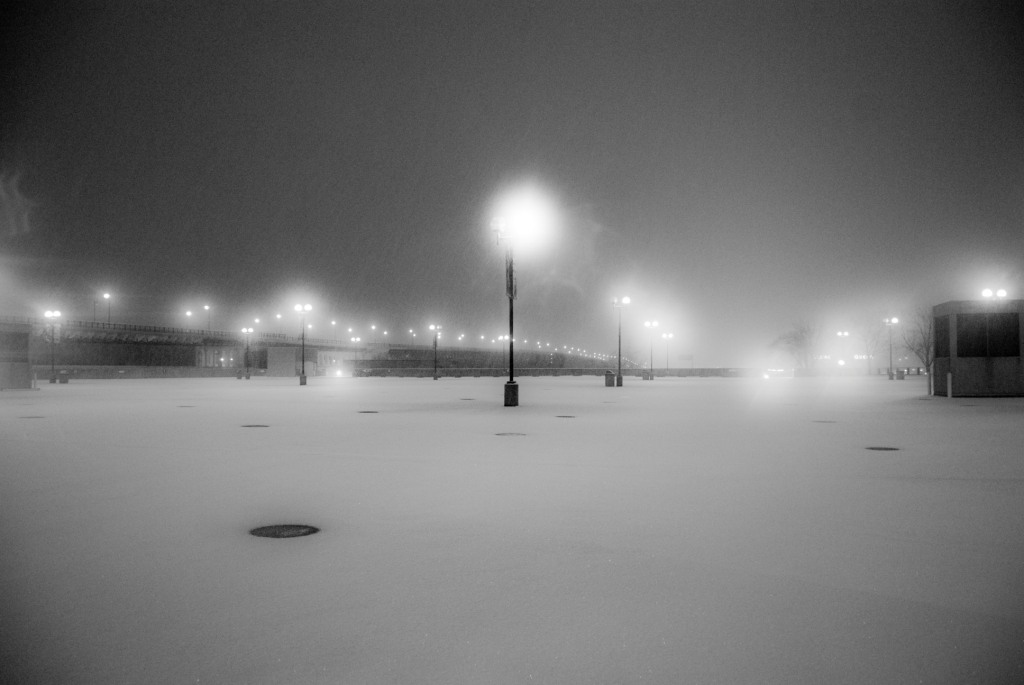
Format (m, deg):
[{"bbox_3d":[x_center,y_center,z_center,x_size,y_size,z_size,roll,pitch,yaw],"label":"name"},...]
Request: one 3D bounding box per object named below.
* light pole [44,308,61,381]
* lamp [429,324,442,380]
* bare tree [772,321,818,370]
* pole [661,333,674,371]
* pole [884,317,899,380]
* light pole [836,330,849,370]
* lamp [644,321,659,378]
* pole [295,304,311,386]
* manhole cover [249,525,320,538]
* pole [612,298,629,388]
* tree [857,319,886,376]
[{"bbox_3d":[-40.192,0.442,67.422,1.250,6.300,0.480,0,-2,7],"label":"light pole"},{"bbox_3d":[-8.764,1.188,88.521,1.250,6.300,0.480,0,-2,7],"label":"lamp"},{"bbox_3d":[44.994,0.952,122.000,7.300,8.890,6.940,0,-2,7],"label":"bare tree"},{"bbox_3d":[21.936,1.921,108.340,1.250,6.300,0.480,0,-2,7],"label":"pole"},{"bbox_3d":[38.444,0.676,78.085,1.250,6.300,0.480,0,-2,7],"label":"pole"},{"bbox_3d":[46.010,1.714,106.899,1.250,6.300,0.480,0,-2,7],"label":"light pole"},{"bbox_3d":[14.970,0.913,82.482,1.250,6.300,0.480,0,-2,7],"label":"lamp"},{"bbox_3d":[-16.279,0.194,60.128,1.250,6.300,0.480,0,-2,7],"label":"pole"},{"bbox_3d":[-1.686,1.418,5.697,0.530,0.040,0.530,0,-2,0],"label":"manhole cover"},{"bbox_3d":[7.628,-0.035,54.256,1.250,6.300,0.480,0,-2,7],"label":"pole"},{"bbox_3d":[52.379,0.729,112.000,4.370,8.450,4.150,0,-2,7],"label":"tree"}]

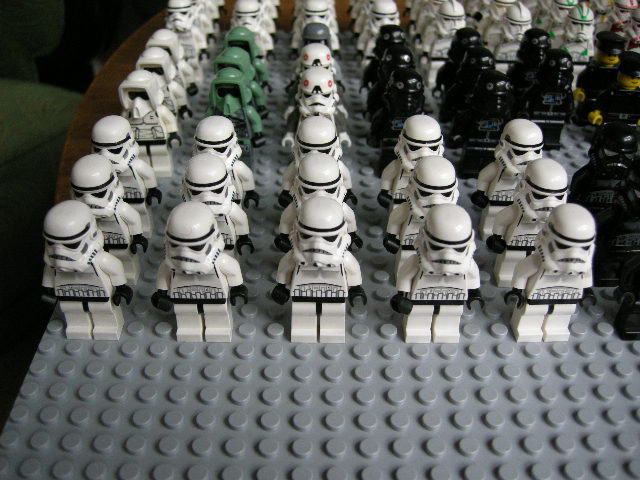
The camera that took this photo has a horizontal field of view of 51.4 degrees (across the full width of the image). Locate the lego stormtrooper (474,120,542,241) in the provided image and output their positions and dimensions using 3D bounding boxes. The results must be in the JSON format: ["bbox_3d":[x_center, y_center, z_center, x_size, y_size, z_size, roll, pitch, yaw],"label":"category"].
[{"bbox_3d":[0.063,-0.018,0.215,0.025,0.043,0.015,0,36,-1],"label":"lego stormtrooper"}]

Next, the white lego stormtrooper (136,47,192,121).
[{"bbox_3d":[-0.065,-0.057,0.268,0.025,0.043,0.015,0,36,-1],"label":"white lego stormtrooper"}]

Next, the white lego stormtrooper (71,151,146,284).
[{"bbox_3d":[-0.064,-0.005,0.196,0.025,0.043,0.015,0,36,-1],"label":"white lego stormtrooper"}]

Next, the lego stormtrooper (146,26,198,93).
[{"bbox_3d":[-0.064,-0.070,0.285,0.025,0.043,0.015,0,36,-1],"label":"lego stormtrooper"}]

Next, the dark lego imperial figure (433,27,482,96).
[{"bbox_3d":[0.062,-0.071,0.289,0.025,0.043,0.014,0,36,-1],"label":"dark lego imperial figure"}]

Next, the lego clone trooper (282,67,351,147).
[{"bbox_3d":[-0.001,-0.042,0.246,0.025,0.043,0.015,0,36,-1],"label":"lego clone trooper"}]

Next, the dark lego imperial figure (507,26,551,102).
[{"bbox_3d":[0.093,-0.070,0.291,0.025,0.043,0.015,0,36,-1],"label":"dark lego imperial figure"}]

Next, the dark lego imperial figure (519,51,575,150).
[{"bbox_3d":[0.093,-0.056,0.271,0.025,0.043,0.015,0,36,-1],"label":"dark lego imperial figure"}]

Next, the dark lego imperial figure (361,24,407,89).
[{"bbox_3d":[0.031,-0.071,0.289,0.025,0.043,0.015,0,36,-1],"label":"dark lego imperial figure"}]

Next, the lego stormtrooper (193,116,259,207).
[{"bbox_3d":[-0.033,-0.020,0.217,0.025,0.043,0.014,0,36,-1],"label":"lego stormtrooper"}]

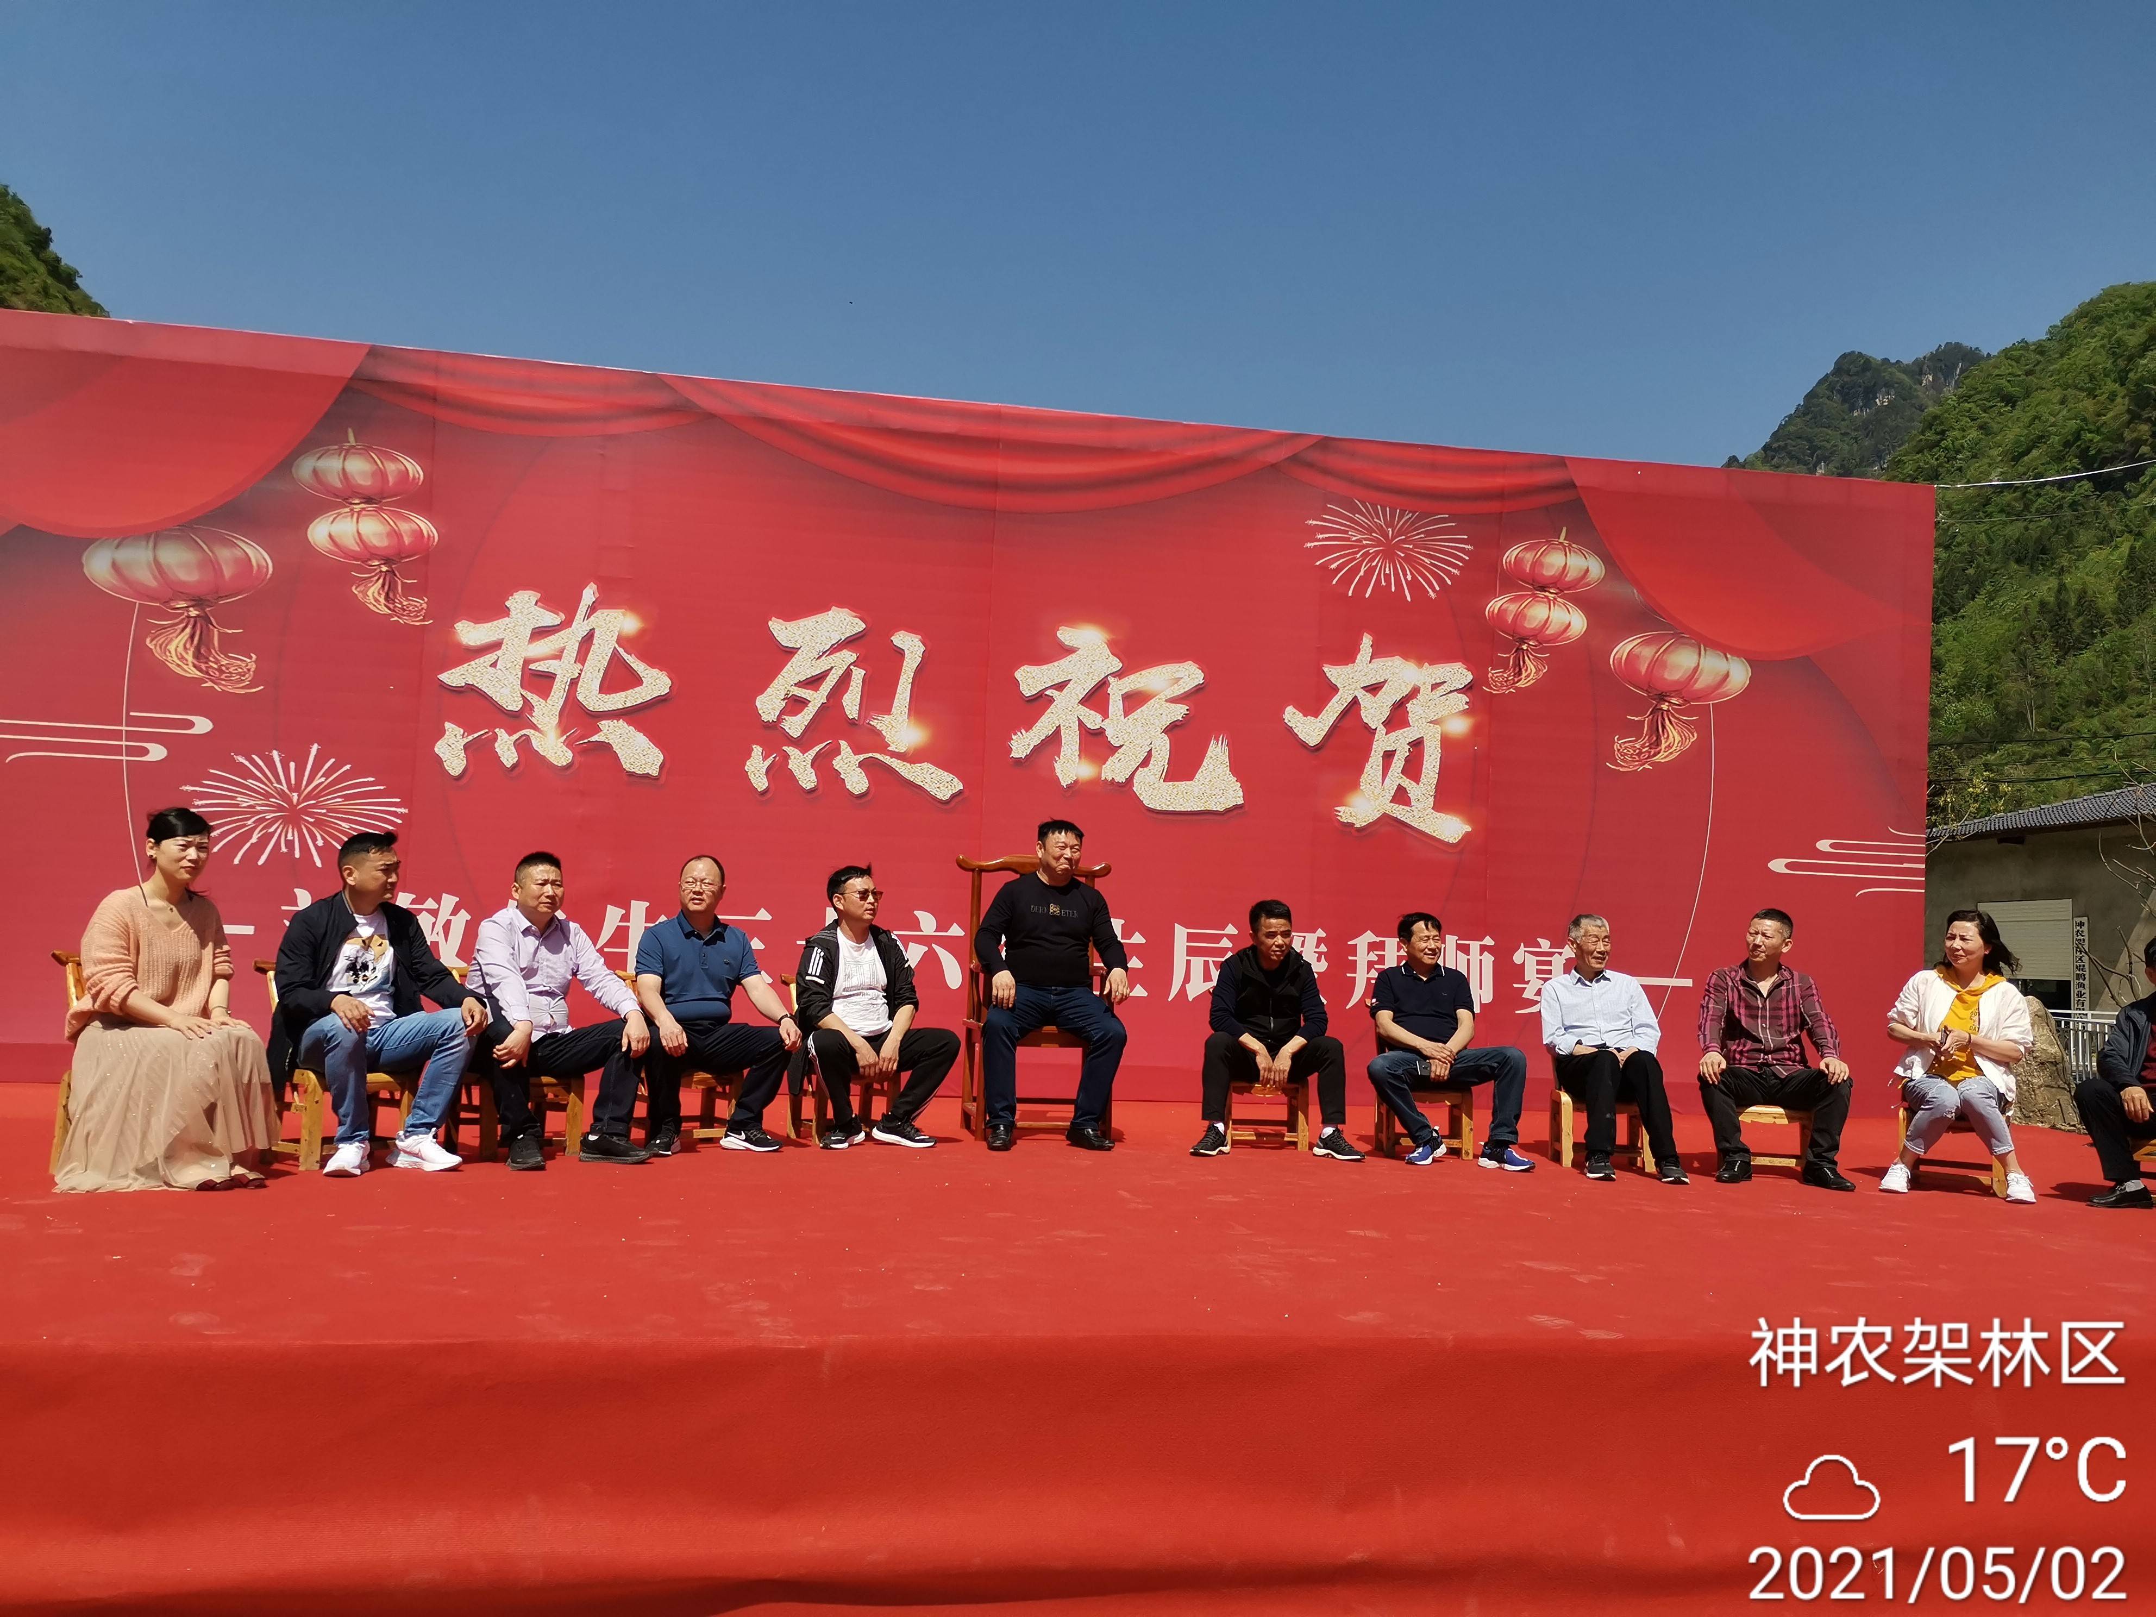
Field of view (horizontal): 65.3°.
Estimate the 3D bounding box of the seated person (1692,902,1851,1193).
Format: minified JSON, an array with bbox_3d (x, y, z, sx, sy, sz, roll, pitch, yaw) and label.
[{"bbox_3d":[2.950,0.986,7.174,0.605,1.120,0.757,2,-2,18],"label":"seated person"}]

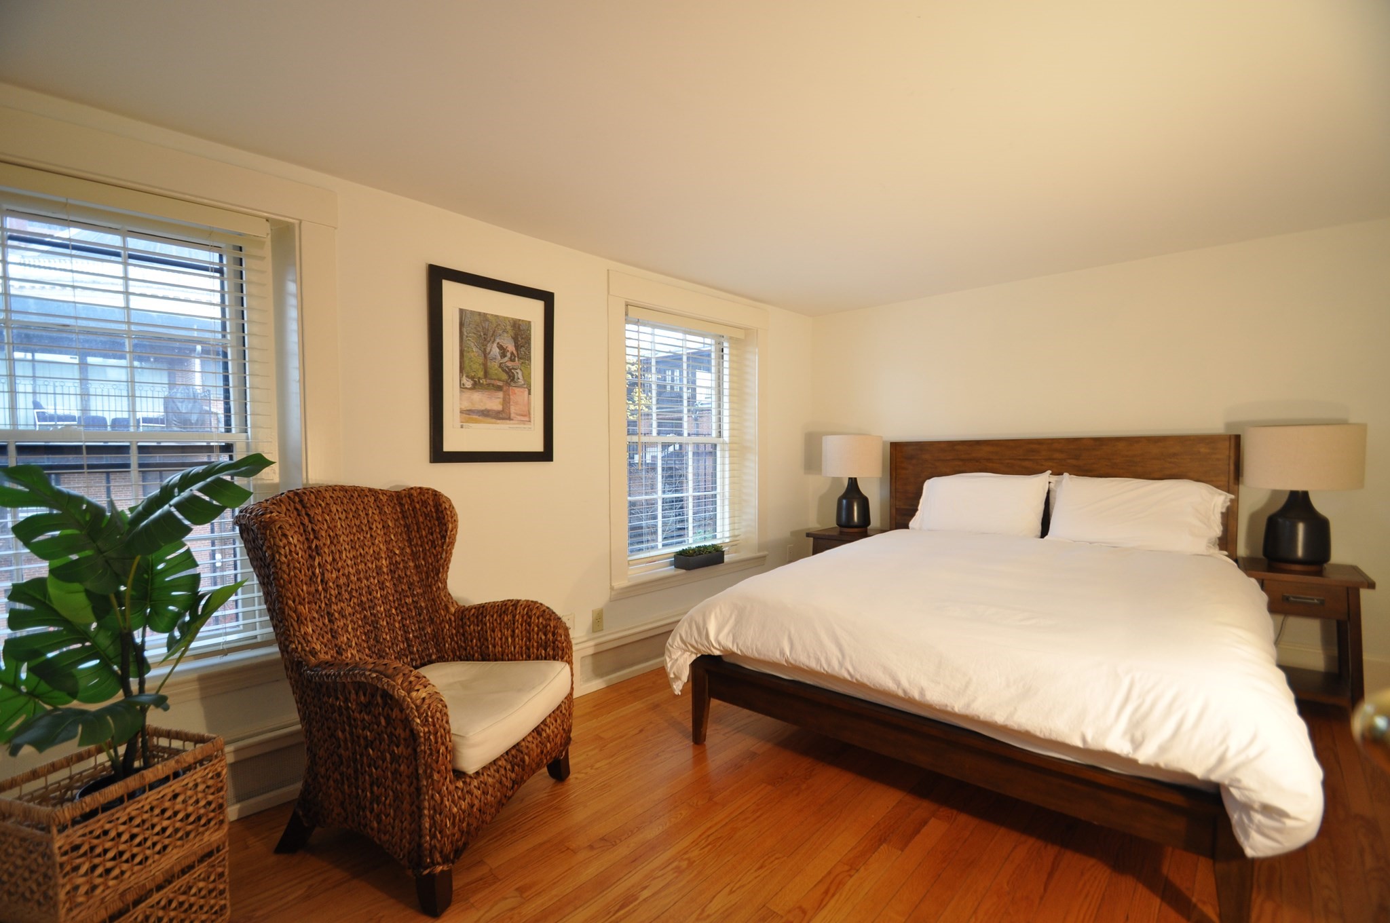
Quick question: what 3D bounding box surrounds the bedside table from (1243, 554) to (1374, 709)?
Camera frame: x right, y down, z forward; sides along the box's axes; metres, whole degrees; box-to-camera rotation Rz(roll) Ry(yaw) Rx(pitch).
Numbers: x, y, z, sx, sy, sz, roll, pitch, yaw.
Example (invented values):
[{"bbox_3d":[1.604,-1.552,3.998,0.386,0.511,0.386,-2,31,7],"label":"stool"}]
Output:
[{"bbox_3d":[2.651,0.790,2.553,0.400,0.650,0.450,0,1,40],"label":"bedside table"}]

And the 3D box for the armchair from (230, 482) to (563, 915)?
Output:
[{"bbox_3d":[-0.881,0.616,1.893,0.750,1.060,0.750,0,1,19],"label":"armchair"}]

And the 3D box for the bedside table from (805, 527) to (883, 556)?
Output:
[{"bbox_3d":[1.041,0.785,3.851,0.400,0.650,0.450,0,1,40],"label":"bedside table"}]

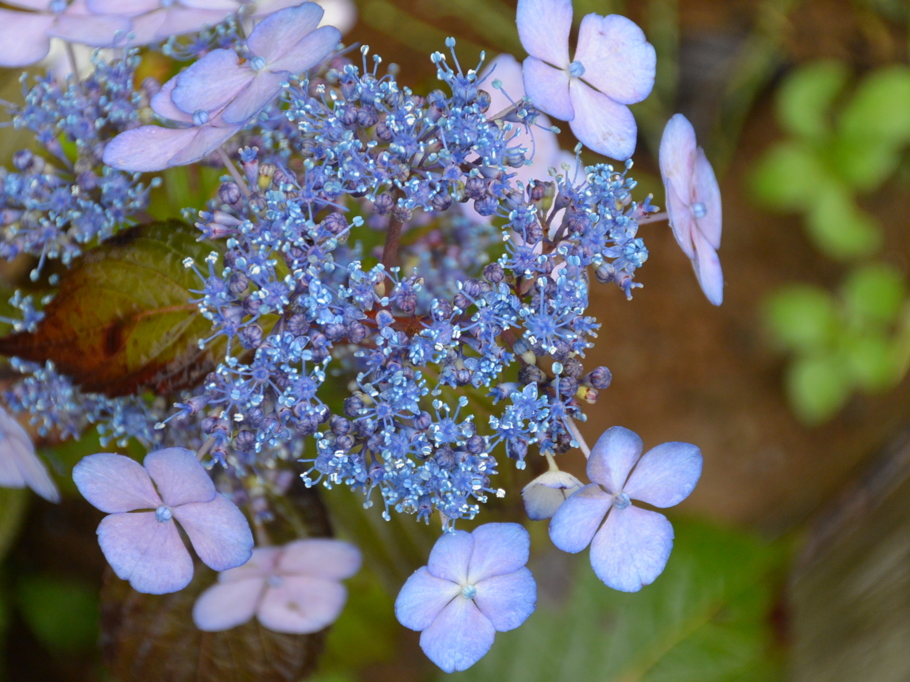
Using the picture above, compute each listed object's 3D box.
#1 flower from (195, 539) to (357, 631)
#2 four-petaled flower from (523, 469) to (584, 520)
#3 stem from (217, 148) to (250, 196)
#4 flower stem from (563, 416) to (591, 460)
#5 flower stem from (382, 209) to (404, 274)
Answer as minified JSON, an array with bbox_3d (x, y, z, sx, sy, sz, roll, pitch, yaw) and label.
[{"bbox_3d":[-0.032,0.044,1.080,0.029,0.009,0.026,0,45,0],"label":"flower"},{"bbox_3d":[0.017,0.027,1.035,0.011,0.009,0.011,-12,9,0],"label":"four-petaled flower"},{"bbox_3d":[-0.038,-0.030,1.038,0.001,0.014,0.001,-30,31,0],"label":"stem"},{"bbox_3d":[0.021,0.016,1.032,0.001,0.001,0.011,-29,64,0],"label":"flower stem"},{"bbox_3d":[-0.011,-0.018,1.054,0.002,0.018,0.002,10,41,0],"label":"flower stem"}]

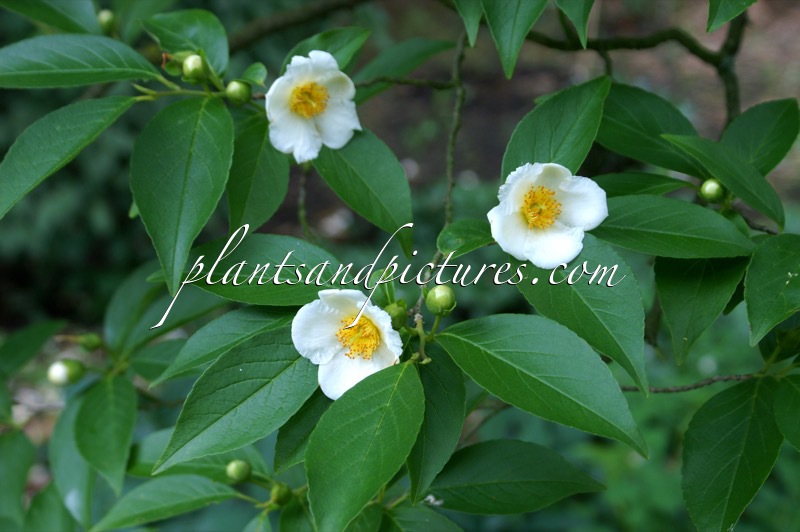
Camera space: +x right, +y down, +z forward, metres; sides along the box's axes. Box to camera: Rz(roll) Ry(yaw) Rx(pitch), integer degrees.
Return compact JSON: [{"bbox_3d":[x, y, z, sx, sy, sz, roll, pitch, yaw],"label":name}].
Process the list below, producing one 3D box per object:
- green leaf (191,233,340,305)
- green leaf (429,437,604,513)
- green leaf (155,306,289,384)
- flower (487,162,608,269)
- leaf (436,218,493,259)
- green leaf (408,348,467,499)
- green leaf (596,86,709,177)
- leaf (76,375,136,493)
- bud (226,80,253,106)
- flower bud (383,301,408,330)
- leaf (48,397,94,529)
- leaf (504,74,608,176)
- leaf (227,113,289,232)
[{"bbox_3d":[-0.070,0.005,0.807,0.103,0.013,0.042,4,53,8],"label":"green leaf"},{"bbox_3d":[0.055,0.101,0.800,0.086,0.012,0.043,-2,56,0],"label":"green leaf"},{"bbox_3d":[-0.074,0.036,0.805,0.101,0.013,0.039,-21,48,6],"label":"green leaf"},{"bbox_3d":[0.070,-0.024,0.785,0.056,0.050,0.026,-2,12,-7],"label":"flower"},{"bbox_3d":[0.032,-0.011,0.792,0.027,0.010,0.024,0,40,-11],"label":"leaf"},{"bbox_3d":[0.015,0.067,0.700,0.029,0.068,0.012,7,-12,-16],"label":"green leaf"},{"bbox_3d":[0.118,-0.065,0.830,0.088,0.012,0.038,26,58,-7],"label":"green leaf"},{"bbox_3d":[-0.156,0.089,0.882,0.034,0.064,0.010,-6,-14,-1],"label":"leaf"},{"bbox_3d":[-0.075,-0.080,0.775,0.013,0.013,0.013,12,17,0],"label":"bud"},{"bbox_3d":[-0.002,0.023,0.770,0.011,0.013,0.011,-18,12,0],"label":"flower bud"},{"bbox_3d":[-0.169,0.098,0.860,0.031,0.078,0.013,-6,-20,14],"label":"leaf"},{"bbox_3d":[0.068,-0.052,0.700,0.038,0.012,0.074,23,64,21],"label":"leaf"},{"bbox_3d":[-0.070,-0.044,0.820,0.034,0.066,0.011,15,18,-4],"label":"leaf"}]

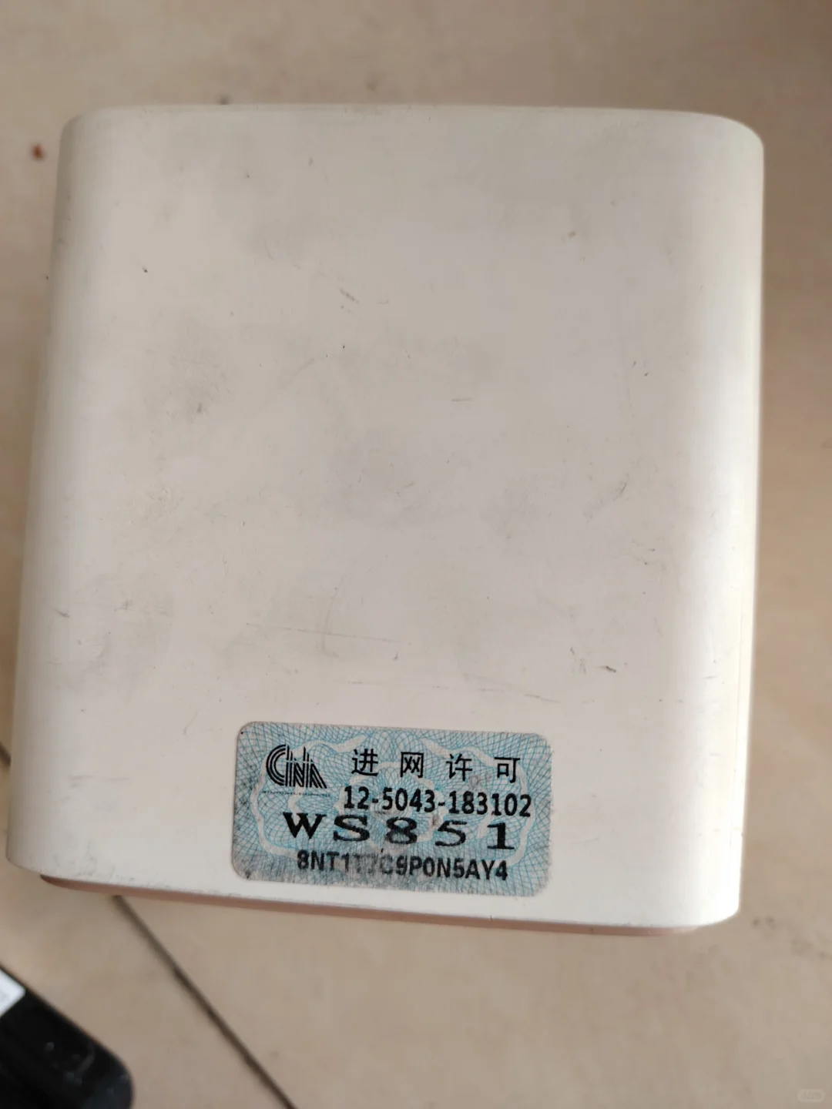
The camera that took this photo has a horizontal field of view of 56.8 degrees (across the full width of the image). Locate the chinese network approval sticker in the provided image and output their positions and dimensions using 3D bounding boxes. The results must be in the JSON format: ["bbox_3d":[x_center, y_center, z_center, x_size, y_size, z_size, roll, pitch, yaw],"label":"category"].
[{"bbox_3d":[-0.003,0.032,0.097,0.040,0.001,0.020,2,87,4],"label":"chinese network approval sticker"}]

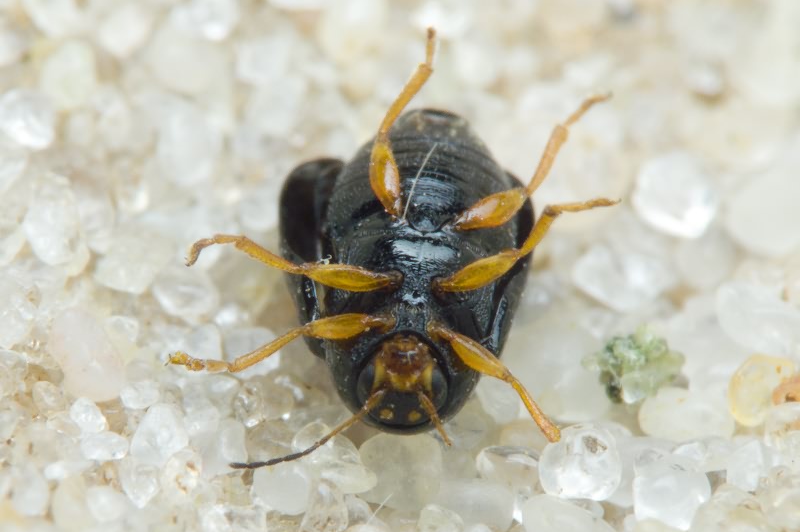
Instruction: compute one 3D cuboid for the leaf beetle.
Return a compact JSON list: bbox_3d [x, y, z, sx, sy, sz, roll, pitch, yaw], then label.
[{"bbox_3d":[0.000,0.000,0.016,0.003,0.002,0.003,4,45,4],"label":"leaf beetle"}]

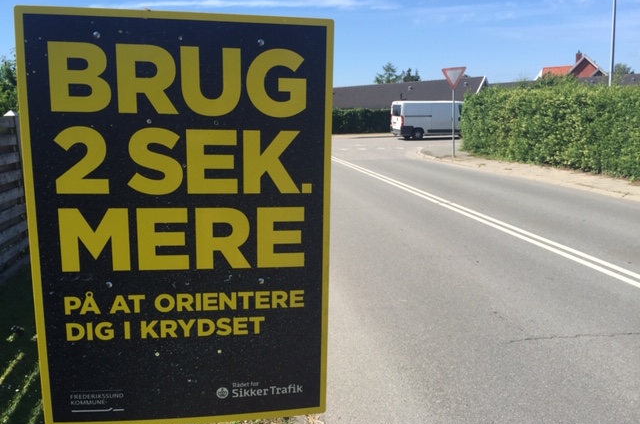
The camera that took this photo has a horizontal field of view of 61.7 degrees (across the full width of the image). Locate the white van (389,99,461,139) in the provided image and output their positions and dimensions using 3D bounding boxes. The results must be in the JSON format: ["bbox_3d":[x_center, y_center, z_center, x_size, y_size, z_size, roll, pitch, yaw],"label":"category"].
[{"bbox_3d":[7.245,-5.623,32.998,5.400,2.250,2.050,-4,10,-12],"label":"white van"}]

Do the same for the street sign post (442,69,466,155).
[{"bbox_3d":[4.572,-3.363,18.227,0.812,2.991,0.090,-1,10,9],"label":"street sign post"}]

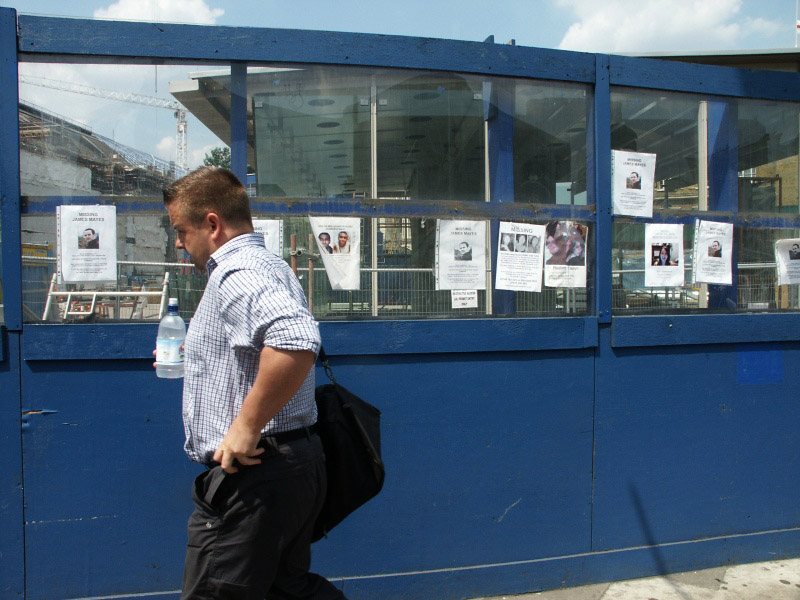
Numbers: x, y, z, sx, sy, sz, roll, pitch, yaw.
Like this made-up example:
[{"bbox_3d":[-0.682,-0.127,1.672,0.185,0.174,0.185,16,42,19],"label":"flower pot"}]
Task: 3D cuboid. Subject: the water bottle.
[{"bbox_3d":[-0.578,0.096,1.640,0.076,0.207,0.076,1,1,-19],"label":"water bottle"}]

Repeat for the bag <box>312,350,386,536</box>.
[{"bbox_3d":[-0.165,0.425,1.730,0.180,0.360,0.360,0,1,-2],"label":"bag"}]

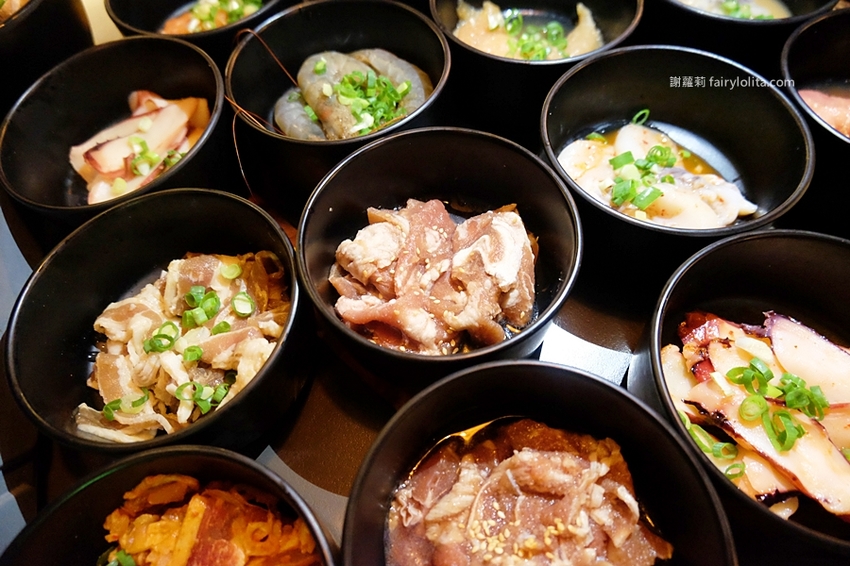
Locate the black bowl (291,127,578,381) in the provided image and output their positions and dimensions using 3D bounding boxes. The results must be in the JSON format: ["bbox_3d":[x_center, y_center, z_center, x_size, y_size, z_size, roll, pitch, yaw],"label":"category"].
[{"bbox_3d":[0.009,-0.010,0.277,0.130,0.059,0.130,0,61,3],"label":"black bowl"}]

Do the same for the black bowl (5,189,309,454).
[{"bbox_3d":[-0.120,0.022,0.270,0.130,0.059,0.130,-1,61,3],"label":"black bowl"}]

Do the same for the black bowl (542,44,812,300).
[{"bbox_3d":[0.126,-0.062,0.297,0.130,0.059,0.130,0,61,3],"label":"black bowl"}]

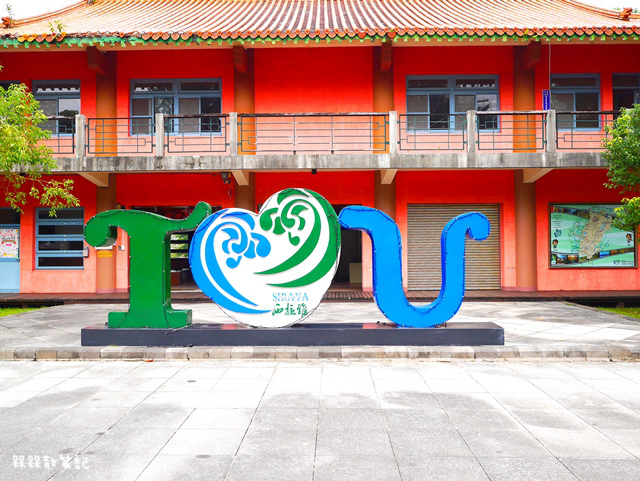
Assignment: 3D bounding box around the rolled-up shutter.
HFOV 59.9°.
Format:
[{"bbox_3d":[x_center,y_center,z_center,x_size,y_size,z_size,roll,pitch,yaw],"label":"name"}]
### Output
[{"bbox_3d":[3.808,0.193,15.796,2.643,2.451,0.100,0,0,1],"label":"rolled-up shutter"}]

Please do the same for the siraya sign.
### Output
[{"bbox_3d":[-0.496,0.263,8.311,5.969,2.055,0.300,0,0,1],"label":"siraya sign"}]

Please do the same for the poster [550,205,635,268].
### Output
[{"bbox_3d":[7.647,-0.122,15.571,2.419,1.810,0.080,0,0,1],"label":"poster"}]

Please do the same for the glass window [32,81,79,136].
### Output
[{"bbox_3d":[-7.574,-3.802,16.030,1.406,1.621,0.120,0,0,1],"label":"glass window"}]

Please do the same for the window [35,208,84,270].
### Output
[{"bbox_3d":[-7.463,-0.039,16.013,1.381,1.802,0.120,0,0,1],"label":"window"}]

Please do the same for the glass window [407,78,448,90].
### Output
[{"bbox_3d":[3.074,-4.444,15.824,1.176,0.299,0.070,0,0,1],"label":"glass window"}]

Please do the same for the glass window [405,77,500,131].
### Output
[{"bbox_3d":[3.765,-3.874,15.803,2.614,1.595,0.120,0,0,1],"label":"glass window"}]

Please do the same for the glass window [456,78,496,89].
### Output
[{"bbox_3d":[4.438,-4.454,15.797,1.158,0.276,0.070,0,0,1],"label":"glass window"}]

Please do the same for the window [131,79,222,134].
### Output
[{"bbox_3d":[-4.114,-3.808,15.960,2.644,1.631,0.120,0,0,1],"label":"window"}]

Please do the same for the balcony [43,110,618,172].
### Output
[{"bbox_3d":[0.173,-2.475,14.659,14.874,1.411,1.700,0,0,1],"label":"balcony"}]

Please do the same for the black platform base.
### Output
[{"bbox_3d":[-0.412,1.413,8.395,6.156,0.246,0.640,0,0,1],"label":"black platform base"}]

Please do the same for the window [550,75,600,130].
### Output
[{"bbox_3d":[7.215,-3.892,15.734,1.399,1.602,0.120,0,0,1],"label":"window"}]

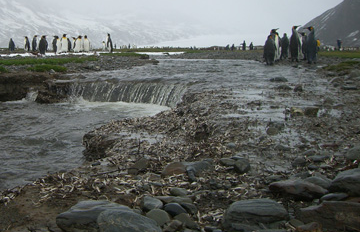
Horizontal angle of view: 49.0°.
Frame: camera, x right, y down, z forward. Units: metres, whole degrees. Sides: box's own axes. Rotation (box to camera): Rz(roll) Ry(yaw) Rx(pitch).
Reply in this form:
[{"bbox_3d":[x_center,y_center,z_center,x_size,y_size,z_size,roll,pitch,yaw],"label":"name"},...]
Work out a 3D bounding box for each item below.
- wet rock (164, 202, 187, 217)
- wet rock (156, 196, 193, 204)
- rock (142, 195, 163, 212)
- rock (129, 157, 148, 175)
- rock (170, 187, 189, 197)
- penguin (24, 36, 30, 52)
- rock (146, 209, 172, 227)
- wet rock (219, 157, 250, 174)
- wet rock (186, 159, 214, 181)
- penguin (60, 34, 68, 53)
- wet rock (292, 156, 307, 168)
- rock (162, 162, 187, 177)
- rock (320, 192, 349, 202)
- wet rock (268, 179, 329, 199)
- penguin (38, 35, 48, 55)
[{"bbox_3d":[-0.015,0.349,1.464,0.085,0.043,0.068,0,10,0],"label":"wet rock"},{"bbox_3d":[-0.021,0.323,1.526,0.142,0.034,0.075,0,10,-1],"label":"wet rock"},{"bbox_3d":[-0.107,0.342,1.529,0.086,0.053,0.069,0,10,0],"label":"rock"},{"bbox_3d":[-0.200,0.245,1.915,0.100,0.072,0.085,-1,10,-6],"label":"rock"},{"bbox_3d":[-0.004,0.320,1.654,0.080,0.033,0.060,0,10,0],"label":"rock"},{"bbox_3d":[-8.600,-4.080,22.300,0.300,0.860,0.270,-4,11,-22],"label":"penguin"},{"bbox_3d":[-0.073,0.347,1.339,0.083,0.050,0.065,-1,10,-3],"label":"rock"},{"bbox_3d":[0.251,0.228,1.817,0.145,0.060,0.090,1,10,8],"label":"wet rock"},{"bbox_3d":[0.093,0.254,1.844,0.135,0.097,0.094,0,10,0],"label":"wet rock"},{"bbox_3d":[-5.378,-3.366,18.400,0.310,0.880,0.330,-3,10,-14],"label":"penguin"},{"bbox_3d":[0.555,0.212,1.836,0.064,0.043,0.055,3,10,17],"label":"wet rock"},{"bbox_3d":[-0.026,0.251,1.855,0.115,0.060,0.085,0,10,-1],"label":"rock"},{"bbox_3d":[0.566,0.297,1.448,0.107,0.032,0.060,4,11,22],"label":"rock"},{"bbox_3d":[0.467,0.293,1.565,0.228,0.058,0.137,0,10,0],"label":"wet rock"},{"bbox_3d":[-5.941,-3.060,17.200,0.310,0.870,0.340,4,11,20],"label":"penguin"}]

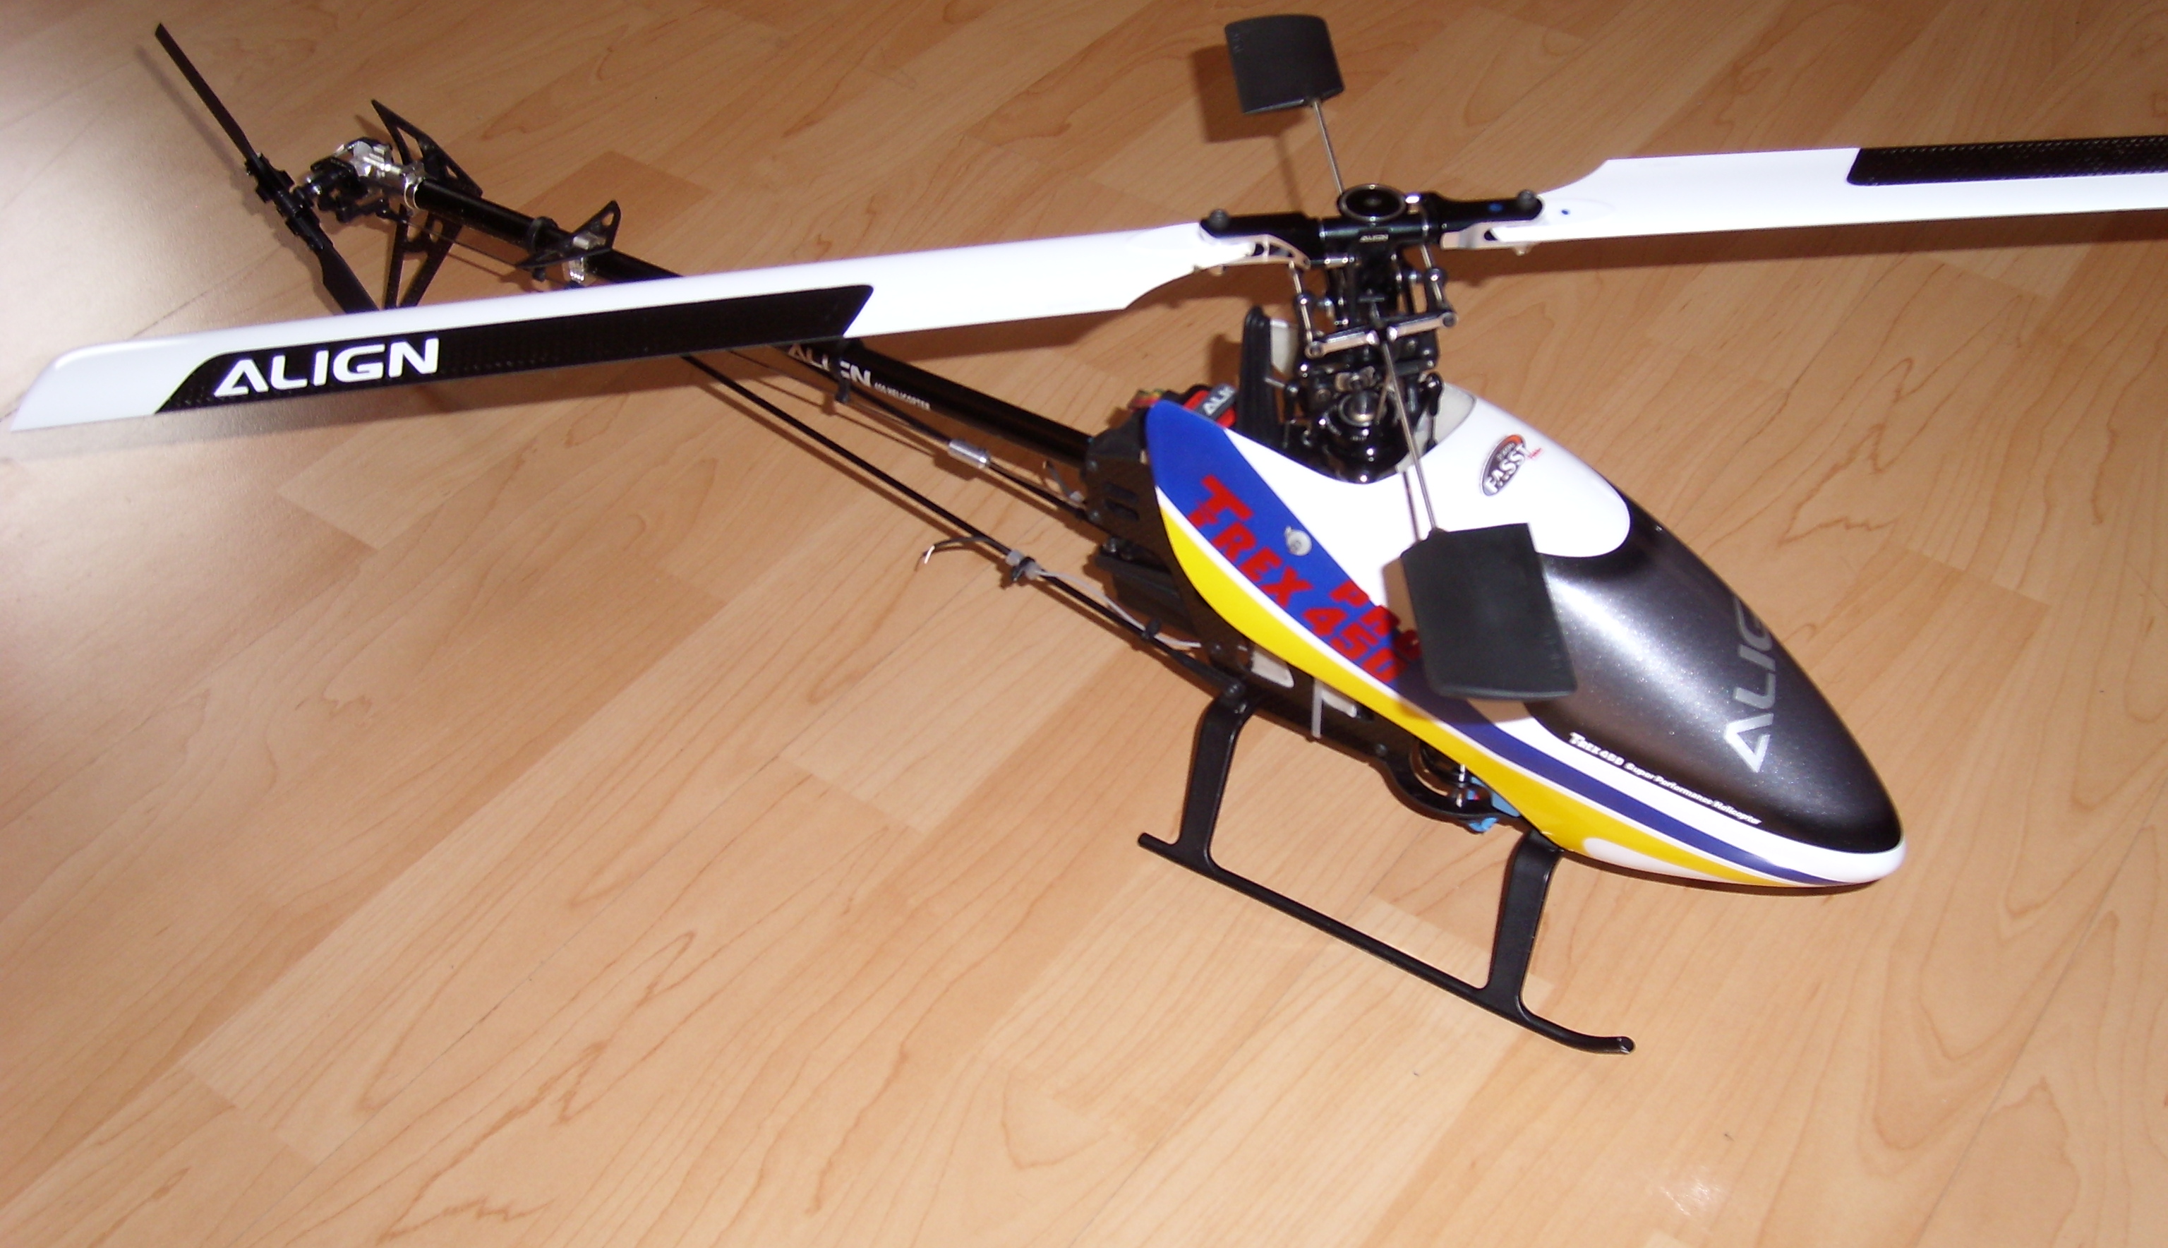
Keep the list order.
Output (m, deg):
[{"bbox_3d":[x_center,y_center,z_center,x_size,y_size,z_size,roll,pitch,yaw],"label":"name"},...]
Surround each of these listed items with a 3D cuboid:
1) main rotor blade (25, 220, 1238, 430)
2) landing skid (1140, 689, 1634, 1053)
[{"bbox_3d":[-0.115,-0.080,0.578,0.325,0.006,0.032,-7,48,-2],"label":"main rotor blade"},{"bbox_3d":[0.100,0.073,0.682,0.171,0.053,0.042,22,49,23],"label":"landing skid"}]

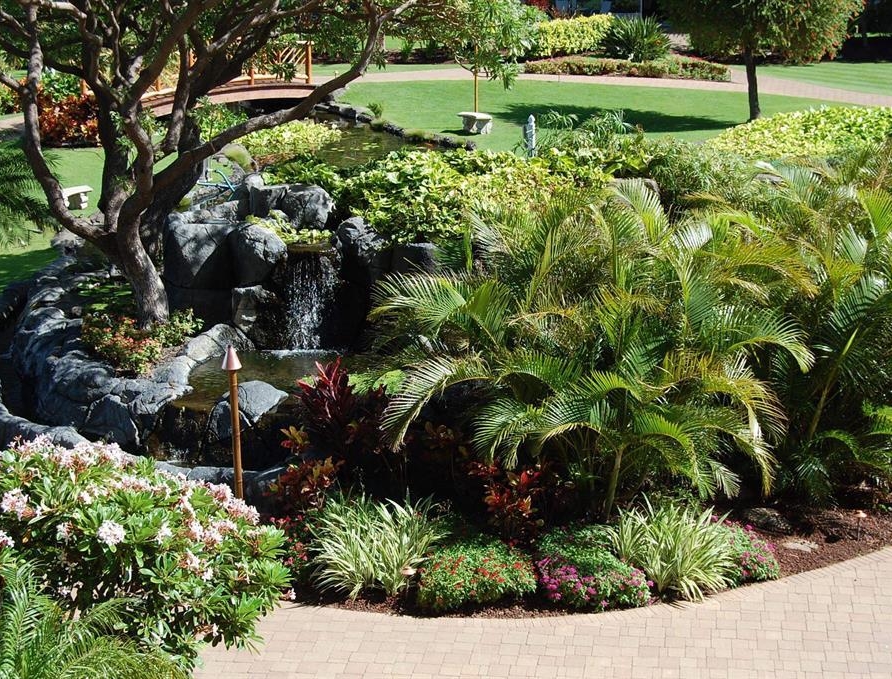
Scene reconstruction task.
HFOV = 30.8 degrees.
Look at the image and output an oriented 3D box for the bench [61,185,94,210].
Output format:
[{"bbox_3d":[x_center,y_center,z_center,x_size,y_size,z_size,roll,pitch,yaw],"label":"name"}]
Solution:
[{"bbox_3d":[-6.963,-2.667,30.500,0.350,0.380,0.850,16,26,39],"label":"bench"}]

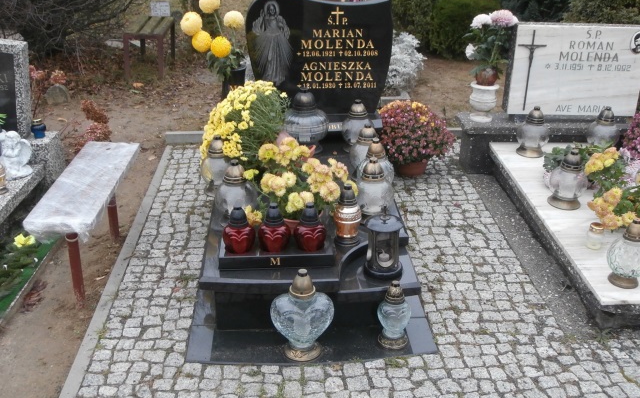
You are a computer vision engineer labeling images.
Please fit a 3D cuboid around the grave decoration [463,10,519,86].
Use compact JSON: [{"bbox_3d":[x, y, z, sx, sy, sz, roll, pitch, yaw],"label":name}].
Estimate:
[{"bbox_3d":[0.952,-0.836,3.925,0.290,0.410,0.270,-1,25,-3],"label":"grave decoration"}]

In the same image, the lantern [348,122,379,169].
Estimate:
[{"bbox_3d":[0.232,-0.216,3.313,0.168,0.270,0.168,-1,25,-3],"label":"lantern"}]

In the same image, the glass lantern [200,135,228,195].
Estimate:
[{"bbox_3d":[-0.462,-0.156,3.239,0.168,0.270,0.168,-1,26,-3],"label":"glass lantern"}]

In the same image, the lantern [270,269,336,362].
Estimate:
[{"bbox_3d":[-0.062,0.409,2.483,0.222,0.342,0.140,-1,25,-3],"label":"lantern"}]

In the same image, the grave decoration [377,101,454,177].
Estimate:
[{"bbox_3d":[0.570,-0.356,4.155,0.450,0.450,0.450,-1,26,-3],"label":"grave decoration"}]

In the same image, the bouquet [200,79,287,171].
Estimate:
[{"bbox_3d":[-0.362,-0.347,3.420,0.420,0.440,0.400,-1,26,-3],"label":"bouquet"}]

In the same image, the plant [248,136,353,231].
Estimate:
[{"bbox_3d":[-0.077,-0.089,2.980,0.430,0.320,0.420,-1,25,-3],"label":"plant"}]

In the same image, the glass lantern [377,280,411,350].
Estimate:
[{"bbox_3d":[0.283,0.428,2.666,0.125,0.255,0.115,-1,26,-3],"label":"glass lantern"}]

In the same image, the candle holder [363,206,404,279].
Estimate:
[{"bbox_3d":[0.243,0.153,2.652,0.147,0.258,0.147,-1,25,-3],"label":"candle holder"}]

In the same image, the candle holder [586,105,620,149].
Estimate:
[{"bbox_3d":[1.626,-0.394,4.029,0.185,0.275,0.185,-1,26,-3],"label":"candle holder"}]

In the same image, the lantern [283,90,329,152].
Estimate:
[{"bbox_3d":[-0.076,-0.423,3.732,0.240,0.330,0.240,-1,26,-3],"label":"lantern"}]

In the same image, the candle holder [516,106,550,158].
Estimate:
[{"bbox_3d":[1.224,-0.391,4.019,0.185,0.275,0.185,-1,26,-3],"label":"candle holder"}]

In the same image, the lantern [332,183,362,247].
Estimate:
[{"bbox_3d":[0.110,0.057,2.761,0.107,0.240,0.107,-1,25,-3],"label":"lantern"}]

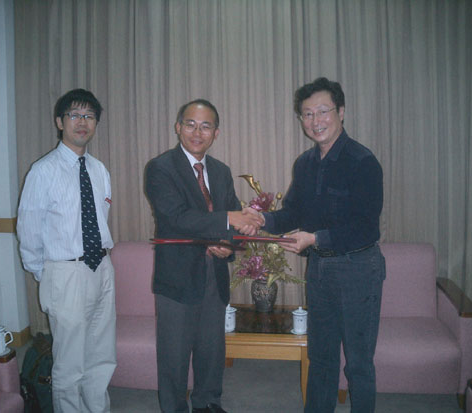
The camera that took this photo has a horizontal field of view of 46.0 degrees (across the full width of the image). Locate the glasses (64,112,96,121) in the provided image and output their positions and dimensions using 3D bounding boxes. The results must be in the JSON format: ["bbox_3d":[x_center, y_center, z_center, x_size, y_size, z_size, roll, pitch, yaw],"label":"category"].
[{"bbox_3d":[-0.705,-0.399,2.476,0.135,0.036,0.140,2,6,-30],"label":"glasses"}]

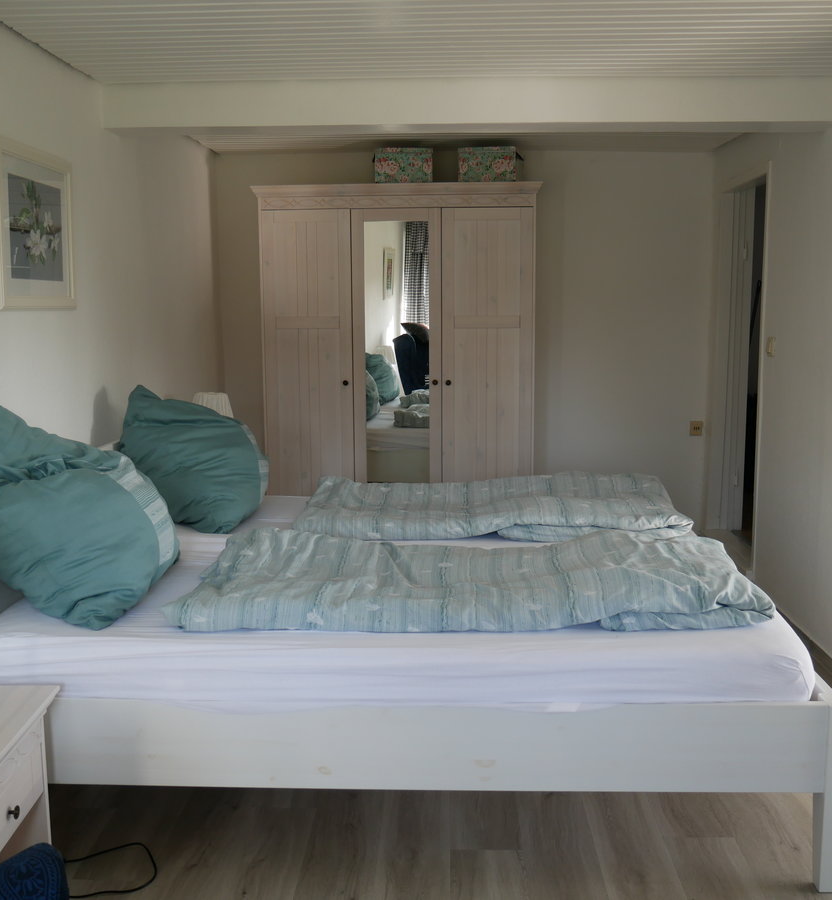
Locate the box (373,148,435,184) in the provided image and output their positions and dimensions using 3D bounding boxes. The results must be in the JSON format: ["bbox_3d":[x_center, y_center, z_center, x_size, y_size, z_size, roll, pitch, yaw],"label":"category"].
[{"bbox_3d":[-0.057,-1.466,5.090,0.296,0.189,0.270,0,8,4],"label":"box"}]

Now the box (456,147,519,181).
[{"bbox_3d":[0.370,-1.465,5.067,0.294,0.188,0.270,0,8,4],"label":"box"}]

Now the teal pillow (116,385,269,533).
[{"bbox_3d":[-0.810,0.017,3.501,0.523,0.497,0.430,0,8,2],"label":"teal pillow"}]

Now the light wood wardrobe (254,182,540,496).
[{"bbox_3d":[-0.084,-0.393,5.338,1.476,2.007,0.550,0,8,4],"label":"light wood wardrobe"}]

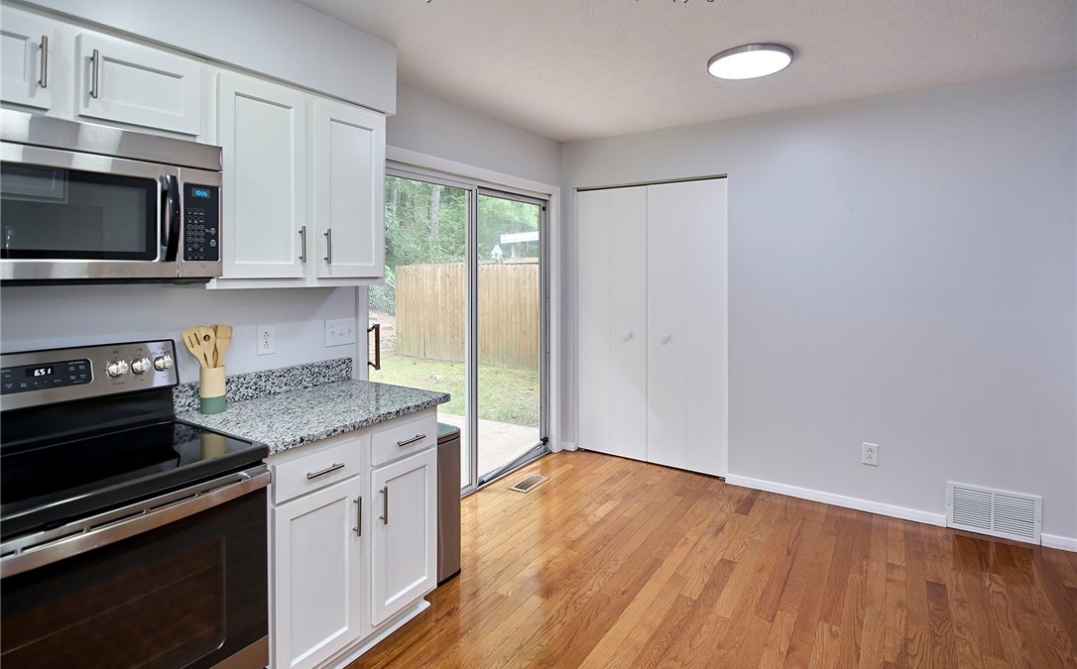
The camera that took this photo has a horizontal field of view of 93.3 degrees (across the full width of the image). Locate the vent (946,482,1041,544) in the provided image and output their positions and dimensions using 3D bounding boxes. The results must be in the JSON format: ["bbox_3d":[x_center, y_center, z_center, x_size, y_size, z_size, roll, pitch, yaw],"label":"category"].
[{"bbox_3d":[2.449,0.968,2.741,0.380,0.264,0.016,5,8,34],"label":"vent"}]

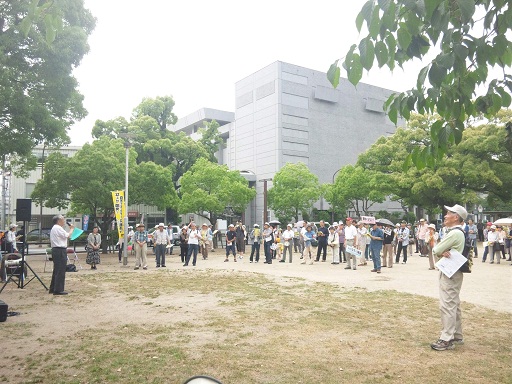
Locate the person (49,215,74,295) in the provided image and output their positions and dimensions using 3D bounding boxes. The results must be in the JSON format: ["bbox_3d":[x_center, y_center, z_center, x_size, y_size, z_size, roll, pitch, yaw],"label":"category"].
[{"bbox_3d":[-4.307,1.363,9.473,0.500,1.717,0.520,3,-6,-28],"label":"person"}]

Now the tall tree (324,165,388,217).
[{"bbox_3d":[9.093,1.094,38.807,5.300,7.230,5.600,4,-6,-37],"label":"tall tree"}]

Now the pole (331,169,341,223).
[{"bbox_3d":[8.080,1.344,43.318,1.400,7.497,0.350,-4,-6,41],"label":"pole"}]

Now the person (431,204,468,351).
[{"bbox_3d":[2.352,1.008,5.212,0.440,1.706,0.520,-2,-5,20],"label":"person"}]

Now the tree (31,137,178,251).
[{"bbox_3d":[-8.756,0.134,24.788,7.800,6.782,8.300,2,-5,-22],"label":"tree"}]

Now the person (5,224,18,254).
[{"bbox_3d":[-8.874,1.962,15.566,0.420,1.560,0.480,2,-5,-25],"label":"person"}]

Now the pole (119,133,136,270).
[{"bbox_3d":[-5.029,0.249,16.719,0.680,5.176,0.680,0,-5,0],"label":"pole"}]

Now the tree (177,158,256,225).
[{"bbox_3d":[-2.627,0.791,29.264,5.100,6.217,5.300,0,-5,0],"label":"tree"}]

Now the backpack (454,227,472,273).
[{"bbox_3d":[2.540,0.709,5.200,0.200,0.500,0.320,-2,-5,20],"label":"backpack"}]

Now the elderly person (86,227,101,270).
[{"bbox_3d":[-5.765,1.993,15.263,0.500,1.491,0.360,2,-5,-21],"label":"elderly person"}]

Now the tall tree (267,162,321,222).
[{"bbox_3d":[3.002,0.965,33.882,4.300,6.653,4.300,0,-5,0],"label":"tall tree"}]

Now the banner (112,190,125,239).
[{"bbox_3d":[-5.482,0.902,17.200,0.550,1.900,0.120,2,-5,-18],"label":"banner"}]

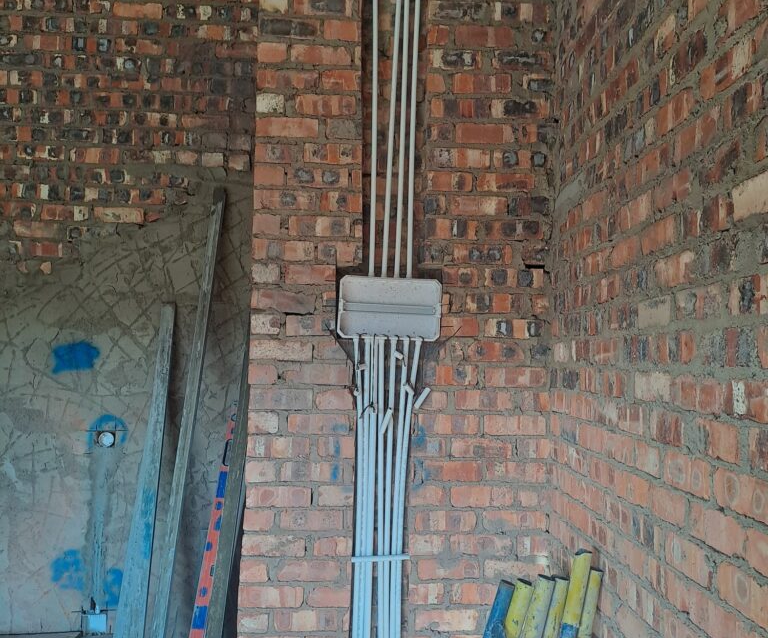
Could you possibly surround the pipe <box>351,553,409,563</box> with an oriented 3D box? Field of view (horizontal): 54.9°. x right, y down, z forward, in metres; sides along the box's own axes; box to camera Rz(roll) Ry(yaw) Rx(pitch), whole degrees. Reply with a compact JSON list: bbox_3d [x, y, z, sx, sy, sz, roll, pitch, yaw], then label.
[{"bbox_3d":[-0.010,0.849,2.619,0.207,0.021,0.021,-2,-3,-2],"label":"pipe"}]

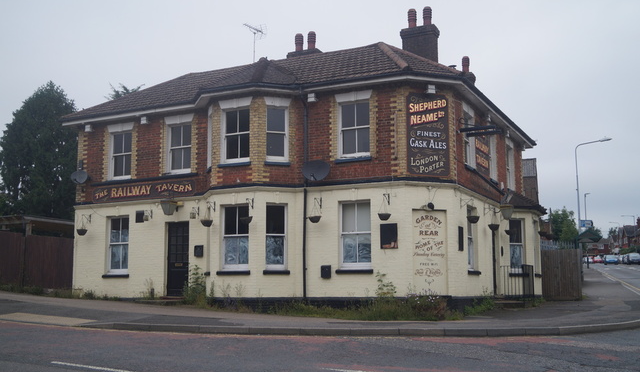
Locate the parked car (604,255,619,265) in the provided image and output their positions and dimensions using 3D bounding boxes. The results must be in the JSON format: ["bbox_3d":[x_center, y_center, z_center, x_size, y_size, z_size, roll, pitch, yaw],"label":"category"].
[{"bbox_3d":[42.048,10.721,99.845,1.800,1.500,4.100,-4,-9,24],"label":"parked car"}]

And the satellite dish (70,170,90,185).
[{"bbox_3d":[-7.695,-0.272,22.187,0.540,0.430,0.370,-2,-8,10],"label":"satellite dish"}]

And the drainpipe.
[{"bbox_3d":[-0.448,0.156,18.682,0.110,5.737,0.250,-4,-9,26],"label":"drainpipe"}]

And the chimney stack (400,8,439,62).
[{"bbox_3d":[3.274,-4.783,22.534,1.126,1.920,0.620,-4,-9,26],"label":"chimney stack"}]

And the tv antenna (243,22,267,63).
[{"bbox_3d":[-2.245,-4.985,23.689,0.420,1.441,1.178,-6,-10,35],"label":"tv antenna"}]

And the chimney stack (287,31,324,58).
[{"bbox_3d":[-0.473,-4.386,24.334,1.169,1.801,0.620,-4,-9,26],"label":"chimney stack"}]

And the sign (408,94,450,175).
[{"bbox_3d":[2.868,-1.367,18.266,1.216,2.197,0.040,3,-9,-18],"label":"sign"}]

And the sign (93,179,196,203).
[{"bbox_3d":[-5.487,0.177,21.345,4.015,0.402,0.050,-4,-9,26],"label":"sign"}]

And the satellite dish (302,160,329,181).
[{"bbox_3d":[-0.093,-0.419,18.386,0.730,0.560,0.460,-2,-8,14],"label":"satellite dish"}]

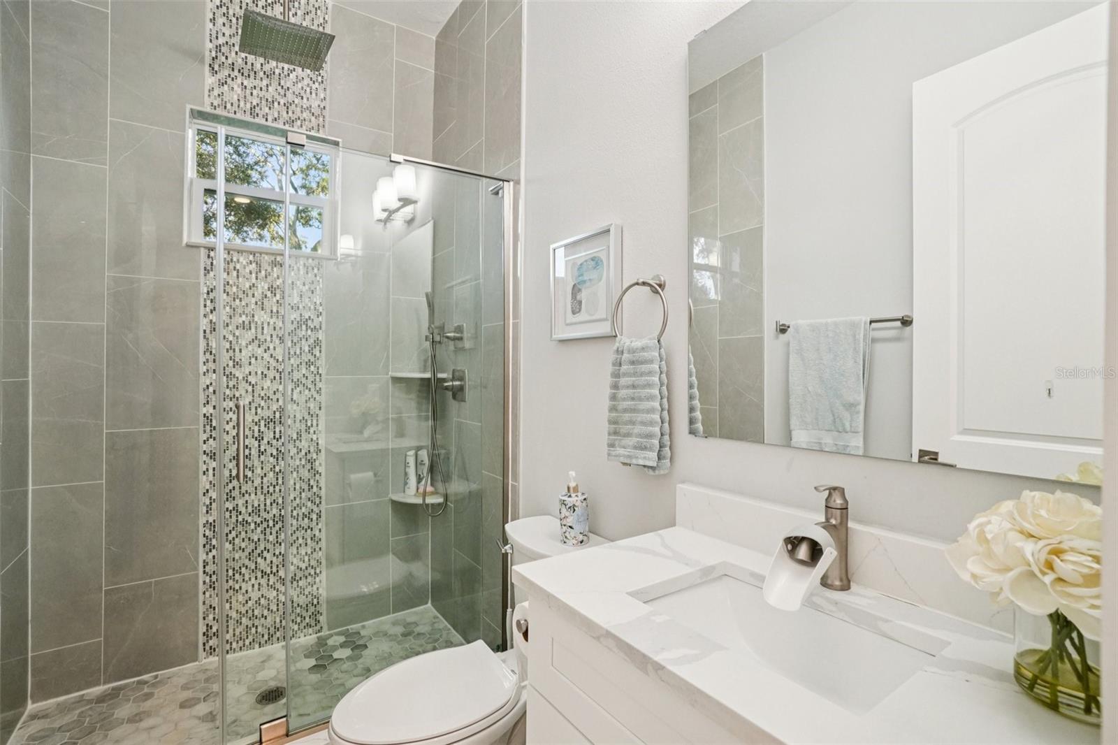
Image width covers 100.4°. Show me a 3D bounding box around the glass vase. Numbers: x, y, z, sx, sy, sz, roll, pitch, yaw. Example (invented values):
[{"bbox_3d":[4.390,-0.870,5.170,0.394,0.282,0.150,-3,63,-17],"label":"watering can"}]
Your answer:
[{"bbox_3d":[0.603,0.331,0.549,0.092,0.112,0.092,0,0,-38],"label":"glass vase"}]

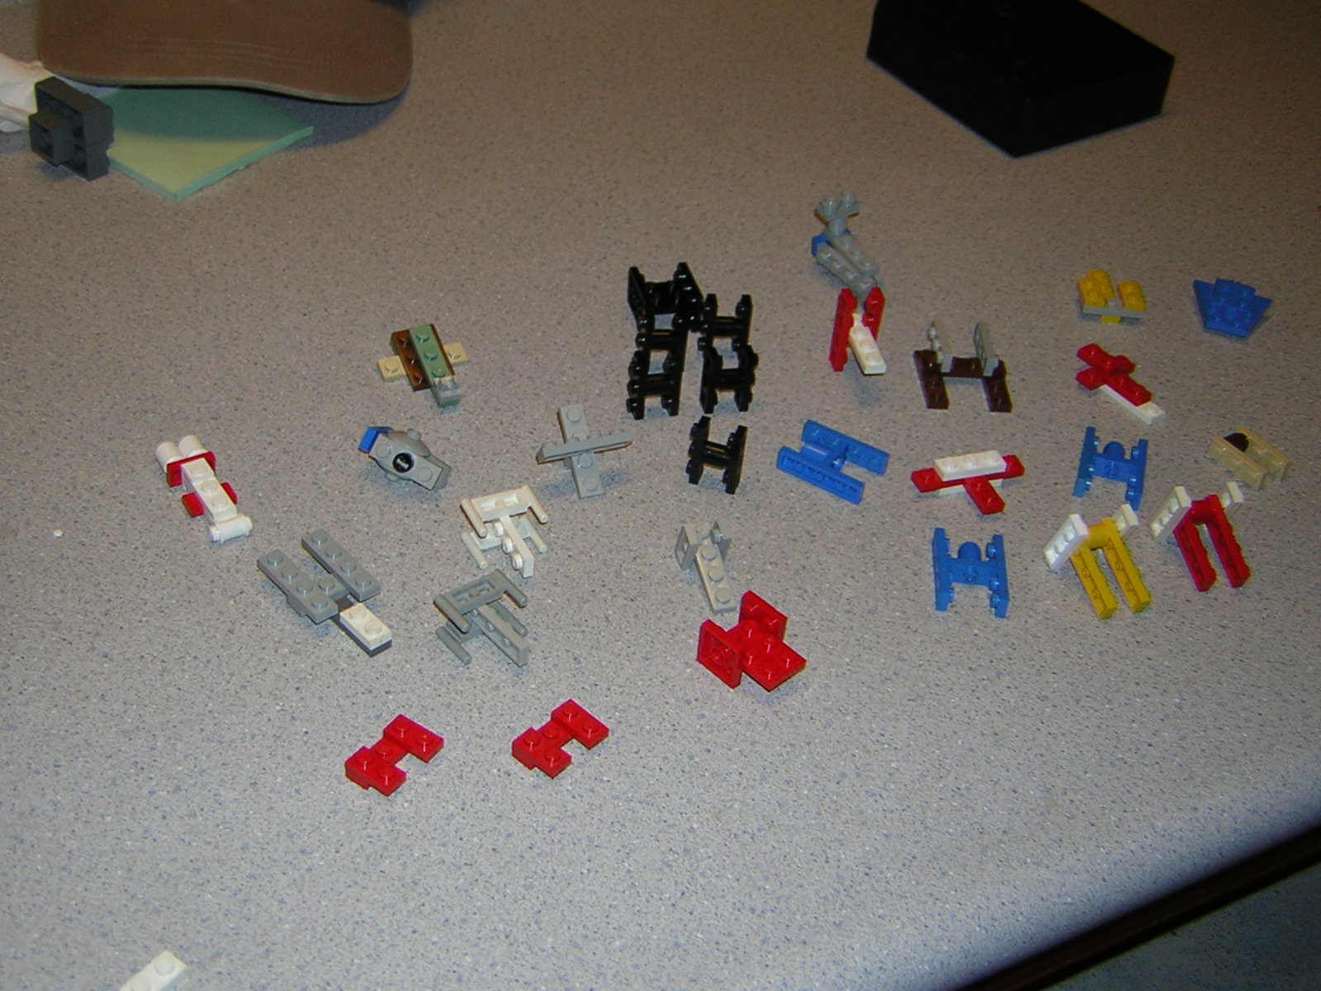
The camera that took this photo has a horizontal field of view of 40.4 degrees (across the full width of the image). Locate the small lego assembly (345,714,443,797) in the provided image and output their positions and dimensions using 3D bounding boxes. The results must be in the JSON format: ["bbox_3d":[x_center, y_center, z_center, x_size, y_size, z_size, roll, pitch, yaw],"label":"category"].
[{"bbox_3d":[-0.076,0.075,0.514,0.016,0.008,0.024,27,44,23],"label":"small lego assembly"}]

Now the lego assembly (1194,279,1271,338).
[{"bbox_3d":[0.232,-0.077,0.729,0.031,0.010,0.024,16,42,10],"label":"lego assembly"}]

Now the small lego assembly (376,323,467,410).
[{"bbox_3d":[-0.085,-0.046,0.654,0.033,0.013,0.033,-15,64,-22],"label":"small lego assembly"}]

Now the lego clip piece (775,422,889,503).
[{"bbox_3d":[0.061,-0.012,0.636,0.032,0.008,0.022,25,43,21],"label":"lego clip piece"}]

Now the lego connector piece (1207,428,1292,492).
[{"bbox_3d":[0.216,-0.013,0.659,0.016,0.008,0.024,-21,47,-29],"label":"lego connector piece"}]

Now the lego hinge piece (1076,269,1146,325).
[{"bbox_3d":[0.183,-0.085,0.736,0.024,0.011,0.032,5,40,-2],"label":"lego hinge piece"}]

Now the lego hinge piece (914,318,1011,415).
[{"bbox_3d":[0.114,-0.049,0.676,0.032,0.014,0.037,1,41,-6],"label":"lego hinge piece"}]

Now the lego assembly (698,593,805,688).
[{"bbox_3d":[0.029,0.048,0.553,0.028,0.016,0.022,35,49,30],"label":"lego assembly"}]

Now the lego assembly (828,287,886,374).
[{"bbox_3d":[0.075,-0.056,0.665,0.014,0.032,0.032,-3,42,-11],"label":"lego assembly"}]

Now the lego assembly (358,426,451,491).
[{"bbox_3d":[-0.087,-0.013,0.601,0.031,0.020,0.013,29,9,4],"label":"lego assembly"}]

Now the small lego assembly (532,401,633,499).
[{"bbox_3d":[-0.027,-0.015,0.614,0.032,0.021,0.032,-11,63,-20],"label":"small lego assembly"}]

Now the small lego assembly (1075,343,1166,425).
[{"bbox_3d":[0.175,-0.043,0.679,0.024,0.011,0.040,-23,49,-29],"label":"small lego assembly"}]

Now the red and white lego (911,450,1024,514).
[{"bbox_3d":[0.112,-0.003,0.628,0.040,0.011,0.024,-9,44,-18],"label":"red and white lego"}]

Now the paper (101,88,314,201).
[{"bbox_3d":[-0.204,-0.157,0.769,0.076,0.004,0.076,30,46,25],"label":"paper"}]

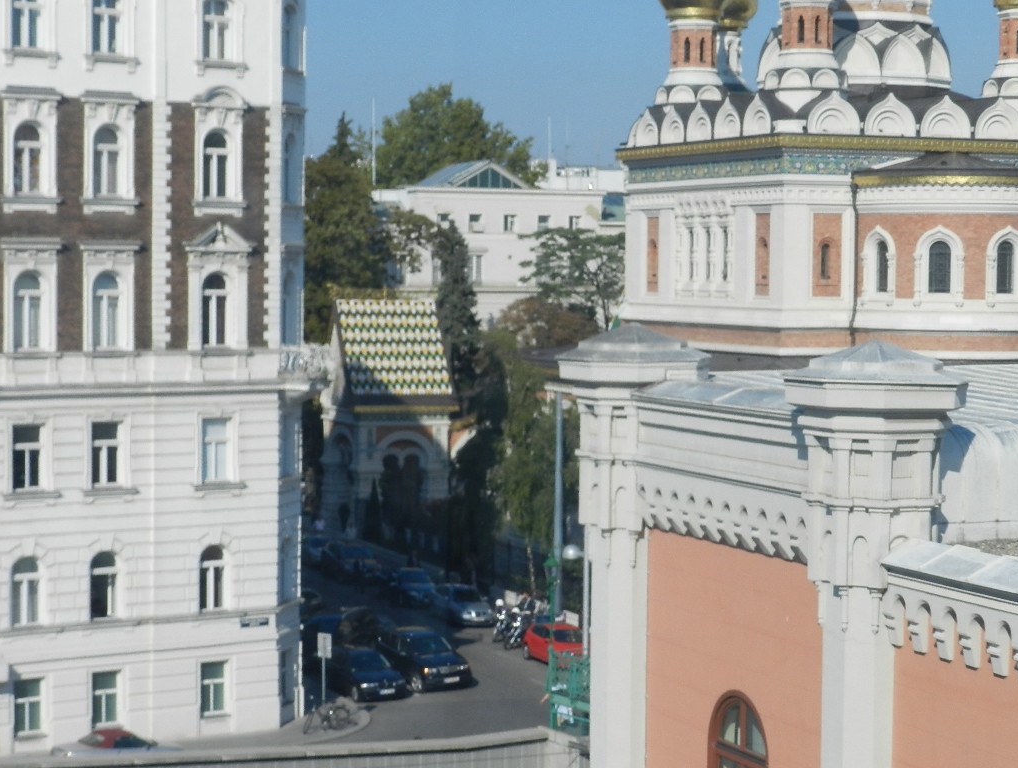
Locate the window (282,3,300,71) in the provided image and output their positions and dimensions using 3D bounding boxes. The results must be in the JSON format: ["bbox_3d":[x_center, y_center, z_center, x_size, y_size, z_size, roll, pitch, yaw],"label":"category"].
[{"bbox_3d":[-6.343,-10.135,65.569,0.220,1.983,0.860,2,3,18],"label":"window"}]

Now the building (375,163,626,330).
[{"bbox_3d":[-2.180,-9.182,194.371,19.000,20.000,15.000,-1,3,-22],"label":"building"}]

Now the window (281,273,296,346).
[{"bbox_3d":[-6.438,-2.244,65.945,0.220,2.171,0.860,2,3,18],"label":"window"}]

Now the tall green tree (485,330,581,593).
[{"bbox_3d":[1.122,3.334,93.535,4.200,11.000,4.200,1,3,0],"label":"tall green tree"}]

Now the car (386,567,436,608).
[{"bbox_3d":[-4.532,8.651,99.052,1.760,1.450,4.400,0,3,-18],"label":"car"}]

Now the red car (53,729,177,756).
[{"bbox_3d":[-10.345,10.030,61.006,4.100,1.360,1.700,-1,3,-30],"label":"red car"}]

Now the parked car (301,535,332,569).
[{"bbox_3d":[-10.126,8.089,112.039,1.750,1.450,4.400,0,3,-19],"label":"parked car"}]

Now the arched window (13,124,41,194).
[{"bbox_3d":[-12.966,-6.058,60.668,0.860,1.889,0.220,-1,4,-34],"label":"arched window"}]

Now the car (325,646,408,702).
[{"bbox_3d":[-4.917,9.294,73.924,1.740,1.430,4.300,-1,3,-24],"label":"car"}]

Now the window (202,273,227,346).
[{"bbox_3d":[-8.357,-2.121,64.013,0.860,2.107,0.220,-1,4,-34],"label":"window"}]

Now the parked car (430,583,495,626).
[{"bbox_3d":[-1.749,8.386,86.430,1.650,1.420,4.000,-1,1,-21],"label":"parked car"}]

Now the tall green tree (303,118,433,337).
[{"bbox_3d":[-9.578,-5.399,145.628,9.500,24.000,9.500,1,3,0],"label":"tall green tree"}]

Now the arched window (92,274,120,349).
[{"bbox_3d":[-11.466,-2.088,63.887,0.920,2.159,0.220,-1,4,-34],"label":"arched window"}]

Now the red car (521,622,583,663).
[{"bbox_3d":[1.755,8.532,75.049,1.640,1.420,3.750,-1,1,-18],"label":"red car"}]

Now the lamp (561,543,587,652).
[{"bbox_3d":[1.828,6.865,61.683,0.660,4.950,0.450,0,3,-15],"label":"lamp"}]

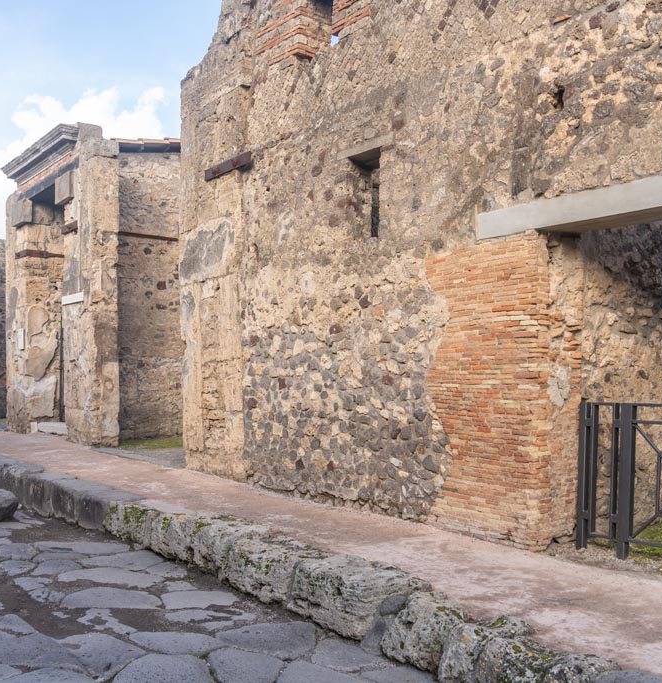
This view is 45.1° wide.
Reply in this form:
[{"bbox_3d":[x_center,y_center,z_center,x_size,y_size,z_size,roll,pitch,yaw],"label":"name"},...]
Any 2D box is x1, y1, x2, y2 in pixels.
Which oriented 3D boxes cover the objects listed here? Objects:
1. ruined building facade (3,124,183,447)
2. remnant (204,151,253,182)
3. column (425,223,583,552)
[{"bbox_3d":[-4.946,-0.921,16.793,2.400,5.742,5.520,1,-2,-37],"label":"ruined building facade"},{"bbox_3d":[-1.295,-2.200,10.072,0.100,0.136,1.147,1,-2,-37],"label":"remnant"},{"bbox_3d":[1.429,0.388,6.763,0.425,2.452,1.333,1,-2,-37],"label":"column"}]

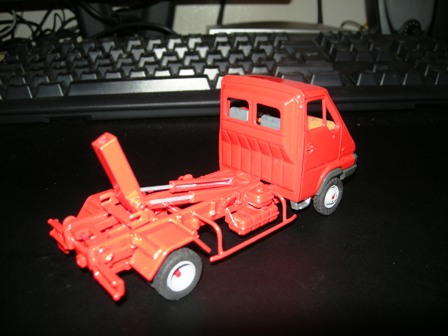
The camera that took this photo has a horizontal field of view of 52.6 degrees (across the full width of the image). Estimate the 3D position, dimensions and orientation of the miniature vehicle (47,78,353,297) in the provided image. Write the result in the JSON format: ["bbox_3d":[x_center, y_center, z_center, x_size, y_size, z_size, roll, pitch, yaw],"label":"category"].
[{"bbox_3d":[-0.002,-0.002,0.164,0.115,0.057,0.046,-20,28,-37],"label":"miniature vehicle"}]

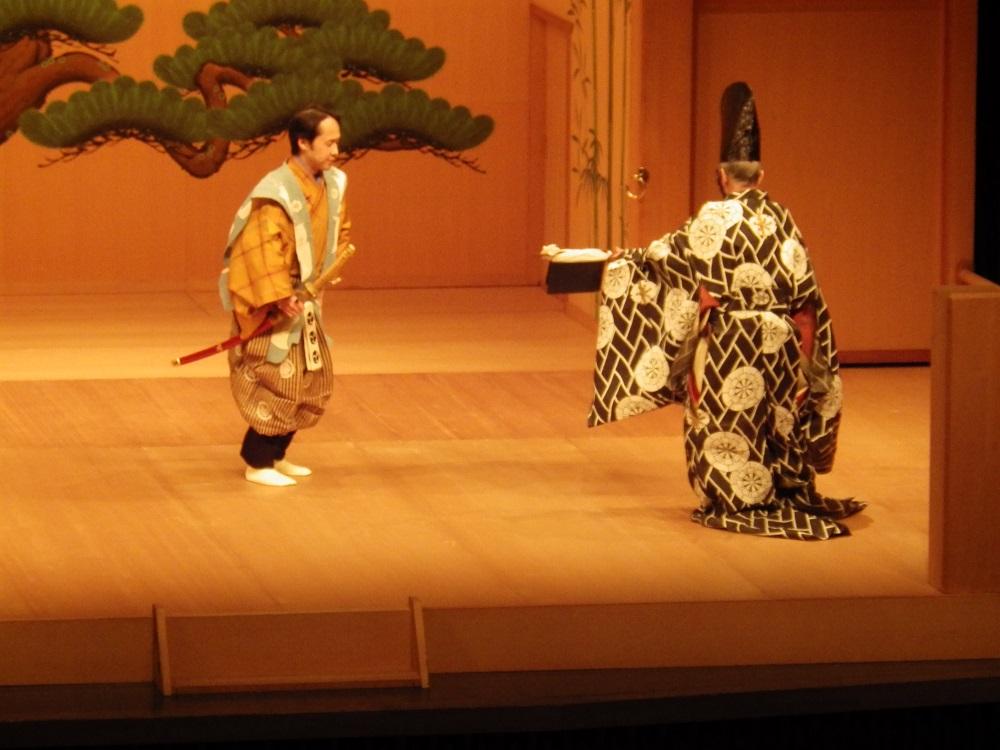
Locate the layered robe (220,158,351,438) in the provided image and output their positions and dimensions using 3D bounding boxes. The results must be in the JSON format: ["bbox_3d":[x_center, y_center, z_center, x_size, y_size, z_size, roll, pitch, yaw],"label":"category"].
[{"bbox_3d":[-0.907,-0.332,30.100,0.480,1.160,0.580,7,11,34],"label":"layered robe"}]

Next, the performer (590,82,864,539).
[{"bbox_3d":[0.951,-0.311,29.350,1.020,1.810,0.880,-3,10,-20],"label":"performer"}]

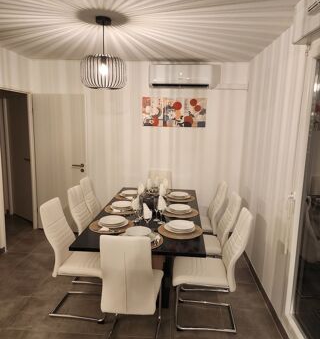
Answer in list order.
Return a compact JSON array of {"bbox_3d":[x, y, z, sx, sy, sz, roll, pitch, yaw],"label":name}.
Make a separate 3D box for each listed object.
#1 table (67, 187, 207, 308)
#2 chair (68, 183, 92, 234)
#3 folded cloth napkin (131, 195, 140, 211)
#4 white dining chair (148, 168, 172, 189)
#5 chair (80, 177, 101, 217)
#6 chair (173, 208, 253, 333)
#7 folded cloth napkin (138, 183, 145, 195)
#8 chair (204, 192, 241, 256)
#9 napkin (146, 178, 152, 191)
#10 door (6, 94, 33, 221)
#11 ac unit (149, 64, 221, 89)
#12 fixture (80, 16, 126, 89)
[{"bbox_3d":[-0.101,0.810,3.210,1.003,0.762,1.986,2,10,4],"label":"table"},{"bbox_3d":[-0.625,0.683,3.200,0.592,0.993,0.431,2,10,4],"label":"chair"},{"bbox_3d":[-0.222,0.311,2.790,0.080,0.150,0.060,2,10,4],"label":"folded cloth napkin"},{"bbox_3d":[-0.026,0.547,4.021,0.431,0.993,0.592,2,10,4],"label":"white dining chair"},{"bbox_3d":[-0.636,0.606,3.669,0.590,0.975,0.420,2,9,3],"label":"chair"},{"bbox_3d":[0.422,0.815,2.529,0.590,0.975,0.420,2,9,3],"label":"chair"},{"bbox_3d":[-0.210,0.218,3.295,0.070,0.140,0.055,2,9,3],"label":"folded cloth napkin"},{"bbox_3d":[0.448,0.731,3.051,0.590,0.975,0.420,2,9,3],"label":"chair"},{"bbox_3d":[-0.131,0.172,3.587,0.060,0.140,0.050,2,9,3],"label":"napkin"},{"bbox_3d":[-2.301,-0.159,4.885,0.750,2.030,0.045,9,12,39],"label":"door"},{"bbox_3d":[0.328,-1.245,3.991,0.930,0.300,0.210,2,9,3],"label":"ac unit"},{"bbox_3d":[-0.461,-0.953,2.429,0.391,0.552,0.391,2,10,4],"label":"fixture"}]

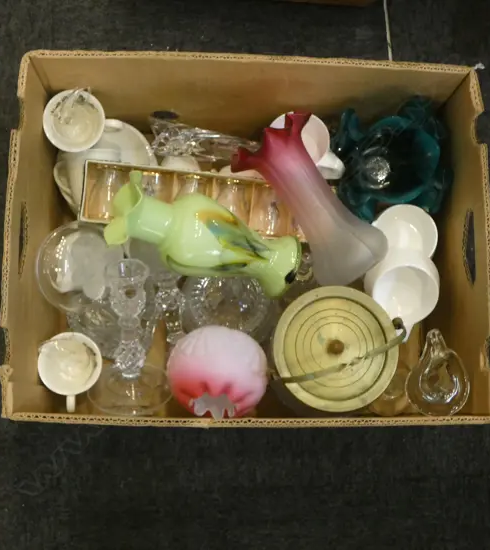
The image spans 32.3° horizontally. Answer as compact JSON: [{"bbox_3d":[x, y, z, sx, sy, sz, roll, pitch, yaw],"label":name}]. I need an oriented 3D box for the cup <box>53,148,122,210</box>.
[{"bbox_3d":[-0.198,-0.121,1.070,0.088,0.077,0.068,2,99,0],"label":"cup"}]

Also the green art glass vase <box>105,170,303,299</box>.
[{"bbox_3d":[-0.044,-0.043,0.940,0.213,0.089,0.089,19,79,-1],"label":"green art glass vase"}]

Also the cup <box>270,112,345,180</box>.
[{"bbox_3d":[0.075,-0.158,1.108,0.096,0.068,0.077,37,79,3],"label":"cup"}]

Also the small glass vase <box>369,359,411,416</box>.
[{"bbox_3d":[0.183,0.145,1.065,0.055,0.078,0.055,2,72,-3],"label":"small glass vase"}]

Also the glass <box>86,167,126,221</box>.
[{"bbox_3d":[-0.165,-0.097,1.000,0.044,0.044,0.058,6,90,-3],"label":"glass"}]

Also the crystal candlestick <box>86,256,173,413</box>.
[{"bbox_3d":[-0.137,0.067,1.006,0.105,0.105,0.168,2,118,-1],"label":"crystal candlestick"}]

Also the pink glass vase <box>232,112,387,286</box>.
[{"bbox_3d":[0.075,-0.080,0.953,0.102,0.102,0.200,-37,102,-9],"label":"pink glass vase"}]

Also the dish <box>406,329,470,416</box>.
[{"bbox_3d":[0.241,0.128,1.087,0.080,0.050,0.110,3,79,-3],"label":"dish"}]

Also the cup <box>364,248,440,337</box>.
[{"bbox_3d":[0.195,0.022,1.040,0.080,0.068,0.099,7,110,2],"label":"cup"}]

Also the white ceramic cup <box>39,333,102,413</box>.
[{"bbox_3d":[-0.213,0.122,1.052,0.077,0.068,0.096,-1,81,-5],"label":"white ceramic cup"}]

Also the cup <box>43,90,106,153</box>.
[{"bbox_3d":[-0.206,-0.189,1.079,0.096,0.068,0.077,4,91,-8],"label":"cup"}]

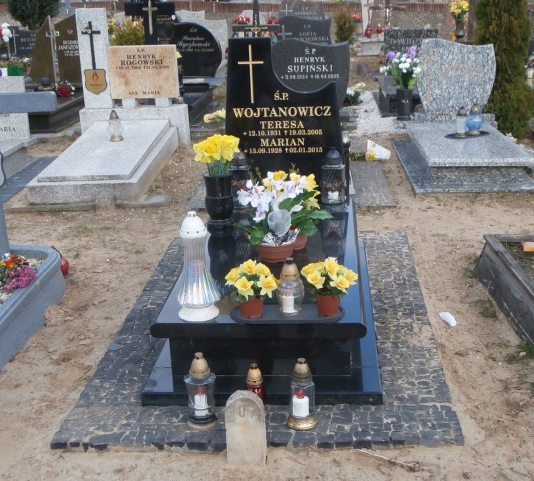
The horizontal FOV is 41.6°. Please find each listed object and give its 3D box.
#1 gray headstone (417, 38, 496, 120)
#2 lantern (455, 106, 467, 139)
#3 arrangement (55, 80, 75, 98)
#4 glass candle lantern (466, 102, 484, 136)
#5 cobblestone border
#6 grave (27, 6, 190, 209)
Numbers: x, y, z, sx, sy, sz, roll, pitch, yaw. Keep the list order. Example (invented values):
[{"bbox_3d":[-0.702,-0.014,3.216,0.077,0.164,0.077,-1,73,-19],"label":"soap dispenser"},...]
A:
[{"bbox_3d":[1.742,-1.500,6.520,0.700,0.750,0.100,-1,20,3],"label":"gray headstone"},{"bbox_3d":[1.731,-1.053,6.231,0.093,0.265,0.093,0,20,6],"label":"lantern"},{"bbox_3d":[-2.717,-2.014,9.445,0.255,0.186,0.216,0,20,6],"label":"arrangement"},{"bbox_3d":[1.863,-1.086,6.269,0.132,0.284,0.132,0,20,6],"label":"glass candle lantern"},{"bbox_3d":[0.046,0.386,3.683,1.548,0.059,2.215,-1,21,6],"label":"cobblestone border"},{"bbox_3d":[-1.331,-1.272,6.035,1.060,1.330,2.100,-1,20,2],"label":"grave"}]

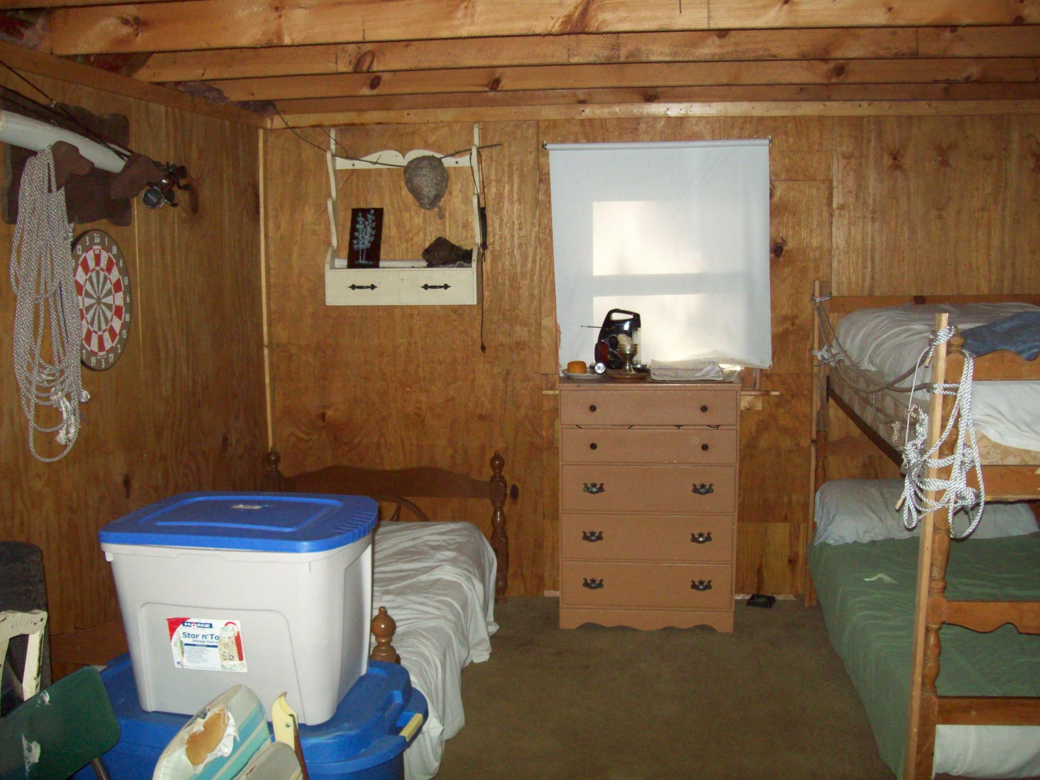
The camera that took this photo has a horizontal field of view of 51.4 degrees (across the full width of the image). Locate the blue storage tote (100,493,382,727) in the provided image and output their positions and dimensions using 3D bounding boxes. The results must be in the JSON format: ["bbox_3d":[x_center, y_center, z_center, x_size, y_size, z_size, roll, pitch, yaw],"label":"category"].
[{"bbox_3d":[-0.597,0.487,2.455,0.550,0.415,0.435,1,6,9],"label":"blue storage tote"}]

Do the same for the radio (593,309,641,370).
[{"bbox_3d":[0.400,-0.198,4.418,0.192,0.265,0.110,0,6,6],"label":"radio"}]

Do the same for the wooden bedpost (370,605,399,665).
[{"bbox_3d":[-0.337,0.843,2.727,0.075,0.609,0.075,0,6,6],"label":"wooden bedpost"}]

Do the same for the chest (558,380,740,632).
[{"bbox_3d":[0.526,0.450,4.453,0.706,0.991,0.400,0,6,6],"label":"chest"}]

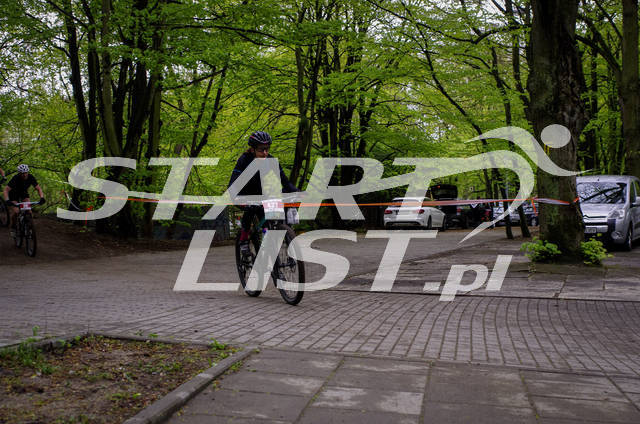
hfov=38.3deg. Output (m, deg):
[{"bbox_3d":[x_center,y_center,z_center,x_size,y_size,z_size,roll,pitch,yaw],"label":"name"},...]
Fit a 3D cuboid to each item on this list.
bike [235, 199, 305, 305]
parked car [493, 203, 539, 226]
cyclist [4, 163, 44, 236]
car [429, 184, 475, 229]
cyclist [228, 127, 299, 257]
[{"bbox_3d":[-0.490,0.365,8.950,0.700,1.000,1.800,-3,0,-22],"label":"bike"},{"bbox_3d":[11.100,0.030,50.000,4.250,1.480,1.760,0,0,-44],"label":"parked car"},{"bbox_3d":[-5.360,-0.190,16.650,0.750,1.340,0.850,0,0,-28],"label":"cyclist"},{"bbox_3d":[6.750,-0.200,46.600,1.800,2.100,4.400,0,0,18],"label":"car"},{"bbox_3d":[-0.570,-0.100,9.120,0.660,1.360,0.880,-3,0,-22],"label":"cyclist"}]

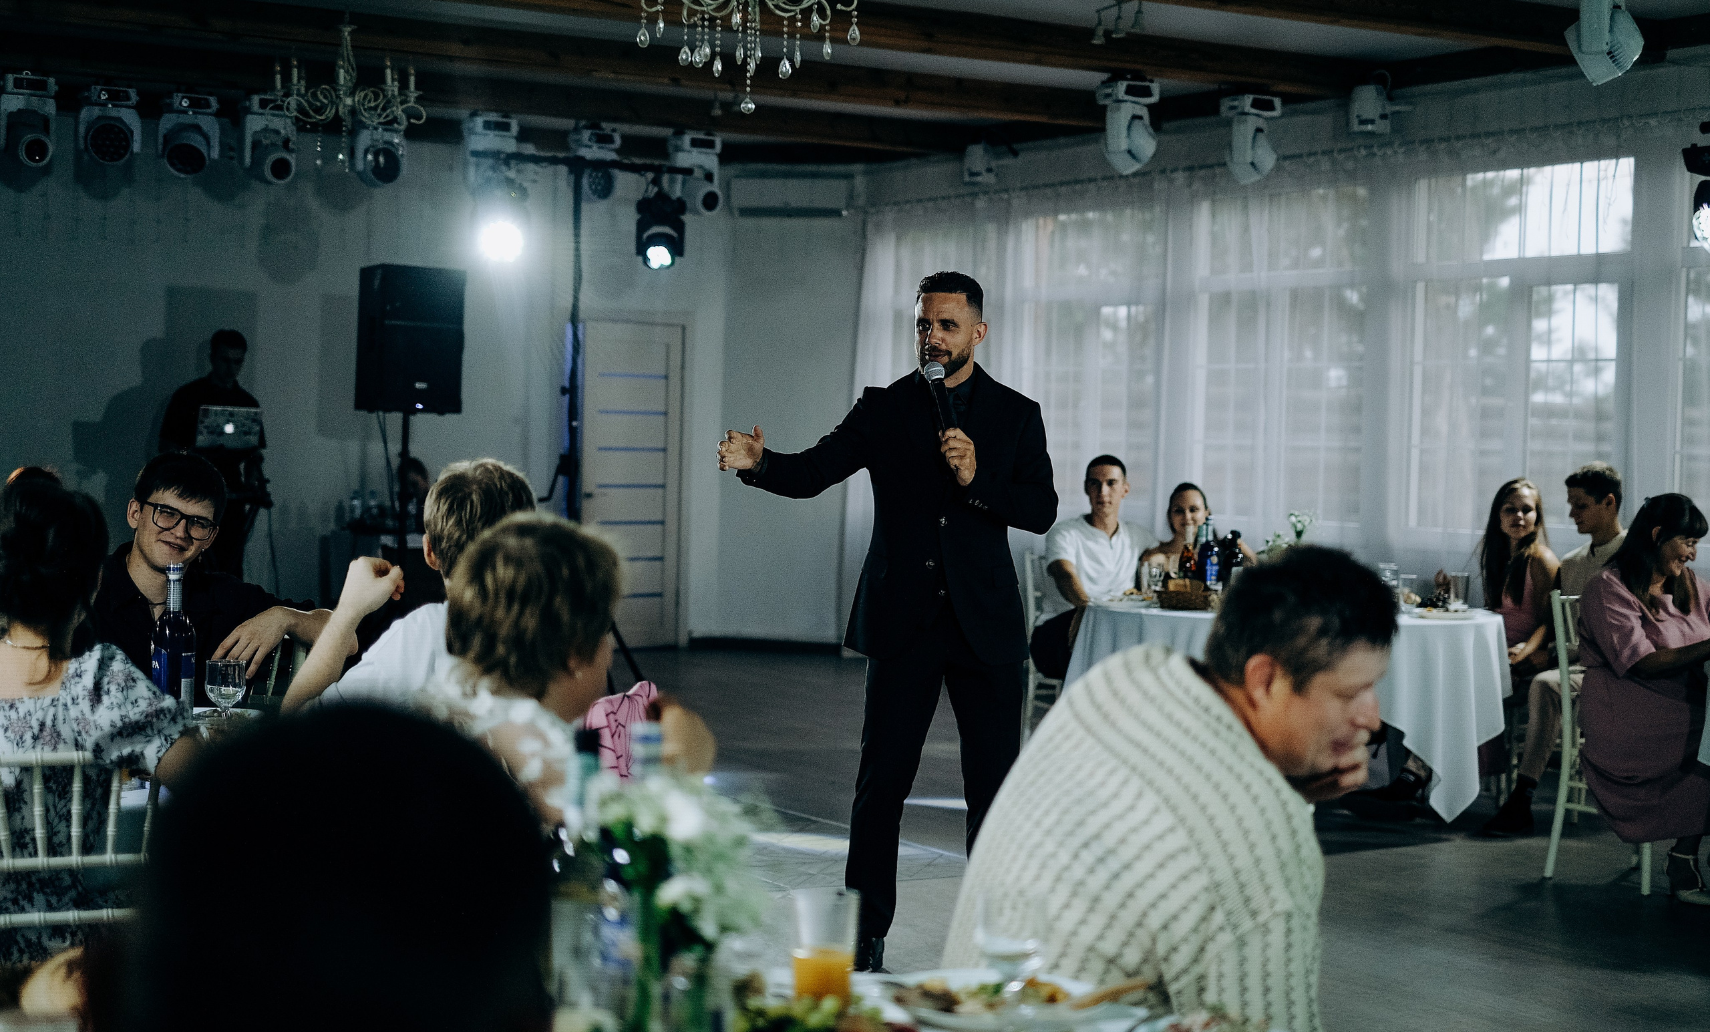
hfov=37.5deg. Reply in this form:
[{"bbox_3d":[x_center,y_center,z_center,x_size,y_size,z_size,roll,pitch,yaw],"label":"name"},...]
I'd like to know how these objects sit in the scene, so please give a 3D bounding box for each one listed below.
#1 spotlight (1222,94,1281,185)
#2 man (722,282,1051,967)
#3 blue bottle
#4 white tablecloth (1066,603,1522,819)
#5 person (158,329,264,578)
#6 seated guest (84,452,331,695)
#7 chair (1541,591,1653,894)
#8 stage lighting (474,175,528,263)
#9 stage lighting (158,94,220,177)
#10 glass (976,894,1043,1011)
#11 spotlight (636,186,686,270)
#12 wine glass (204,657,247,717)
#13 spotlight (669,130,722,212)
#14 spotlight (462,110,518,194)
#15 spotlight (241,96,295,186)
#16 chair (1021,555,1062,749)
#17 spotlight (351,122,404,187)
[{"bbox_3d":[1.699,-1.612,10.800,0.240,0.390,0.270,3,2,25],"label":"spotlight"},{"bbox_3d":[0.084,0.272,6.470,0.880,1.810,0.500,2,2,13],"label":"man"},{"bbox_3d":[-1.319,0.271,4.870,0.086,0.345,0.086,2,2,0],"label":"blue bottle"},{"bbox_3d":[1.614,0.738,9.433,1.620,0.760,1.620,1,2,0],"label":"white tablecloth"},{"bbox_3d":[-3.166,-0.015,12.511,0.520,1.819,0.420,0,2,-23],"label":"person"},{"bbox_3d":[-1.333,0.546,5.175,0.580,1.330,0.740,1,2,-12],"label":"seated guest"},{"bbox_3d":[2.567,0.726,8.185,0.410,0.920,0.430,0,3,-38],"label":"chair"},{"bbox_3d":[-1.558,-1.304,11.100,0.240,0.370,0.240,1,2,-8],"label":"stage lighting"},{"bbox_3d":[-3.135,-1.788,11.850,0.275,0.390,0.250,2,2,0],"label":"stage lighting"},{"bbox_3d":[0.176,0.500,2.870,0.077,0.145,0.077,2,2,0],"label":"glass"},{"bbox_3d":[-1.024,-1.526,13.353,0.270,0.430,0.260,1,2,-2],"label":"spotlight"},{"bbox_3d":[-1.219,0.365,4.870,0.080,0.165,0.080,2,2,0],"label":"wine glass"},{"bbox_3d":[-0.818,-1.758,12.900,0.265,0.405,0.260,0,3,-36],"label":"spotlight"},{"bbox_3d":[-1.793,-1.785,12.350,0.265,0.395,0.255,0,3,-34],"label":"spotlight"},{"bbox_3d":[-3.088,-1.976,13.238,0.260,0.460,0.260,0,3,-35],"label":"spotlight"},{"bbox_3d":[0.926,0.626,9.880,0.410,0.920,0.430,1,2,-18],"label":"chair"},{"bbox_3d":[-2.568,-1.985,13.537,0.260,0.440,0.260,0,3,-37],"label":"spotlight"}]

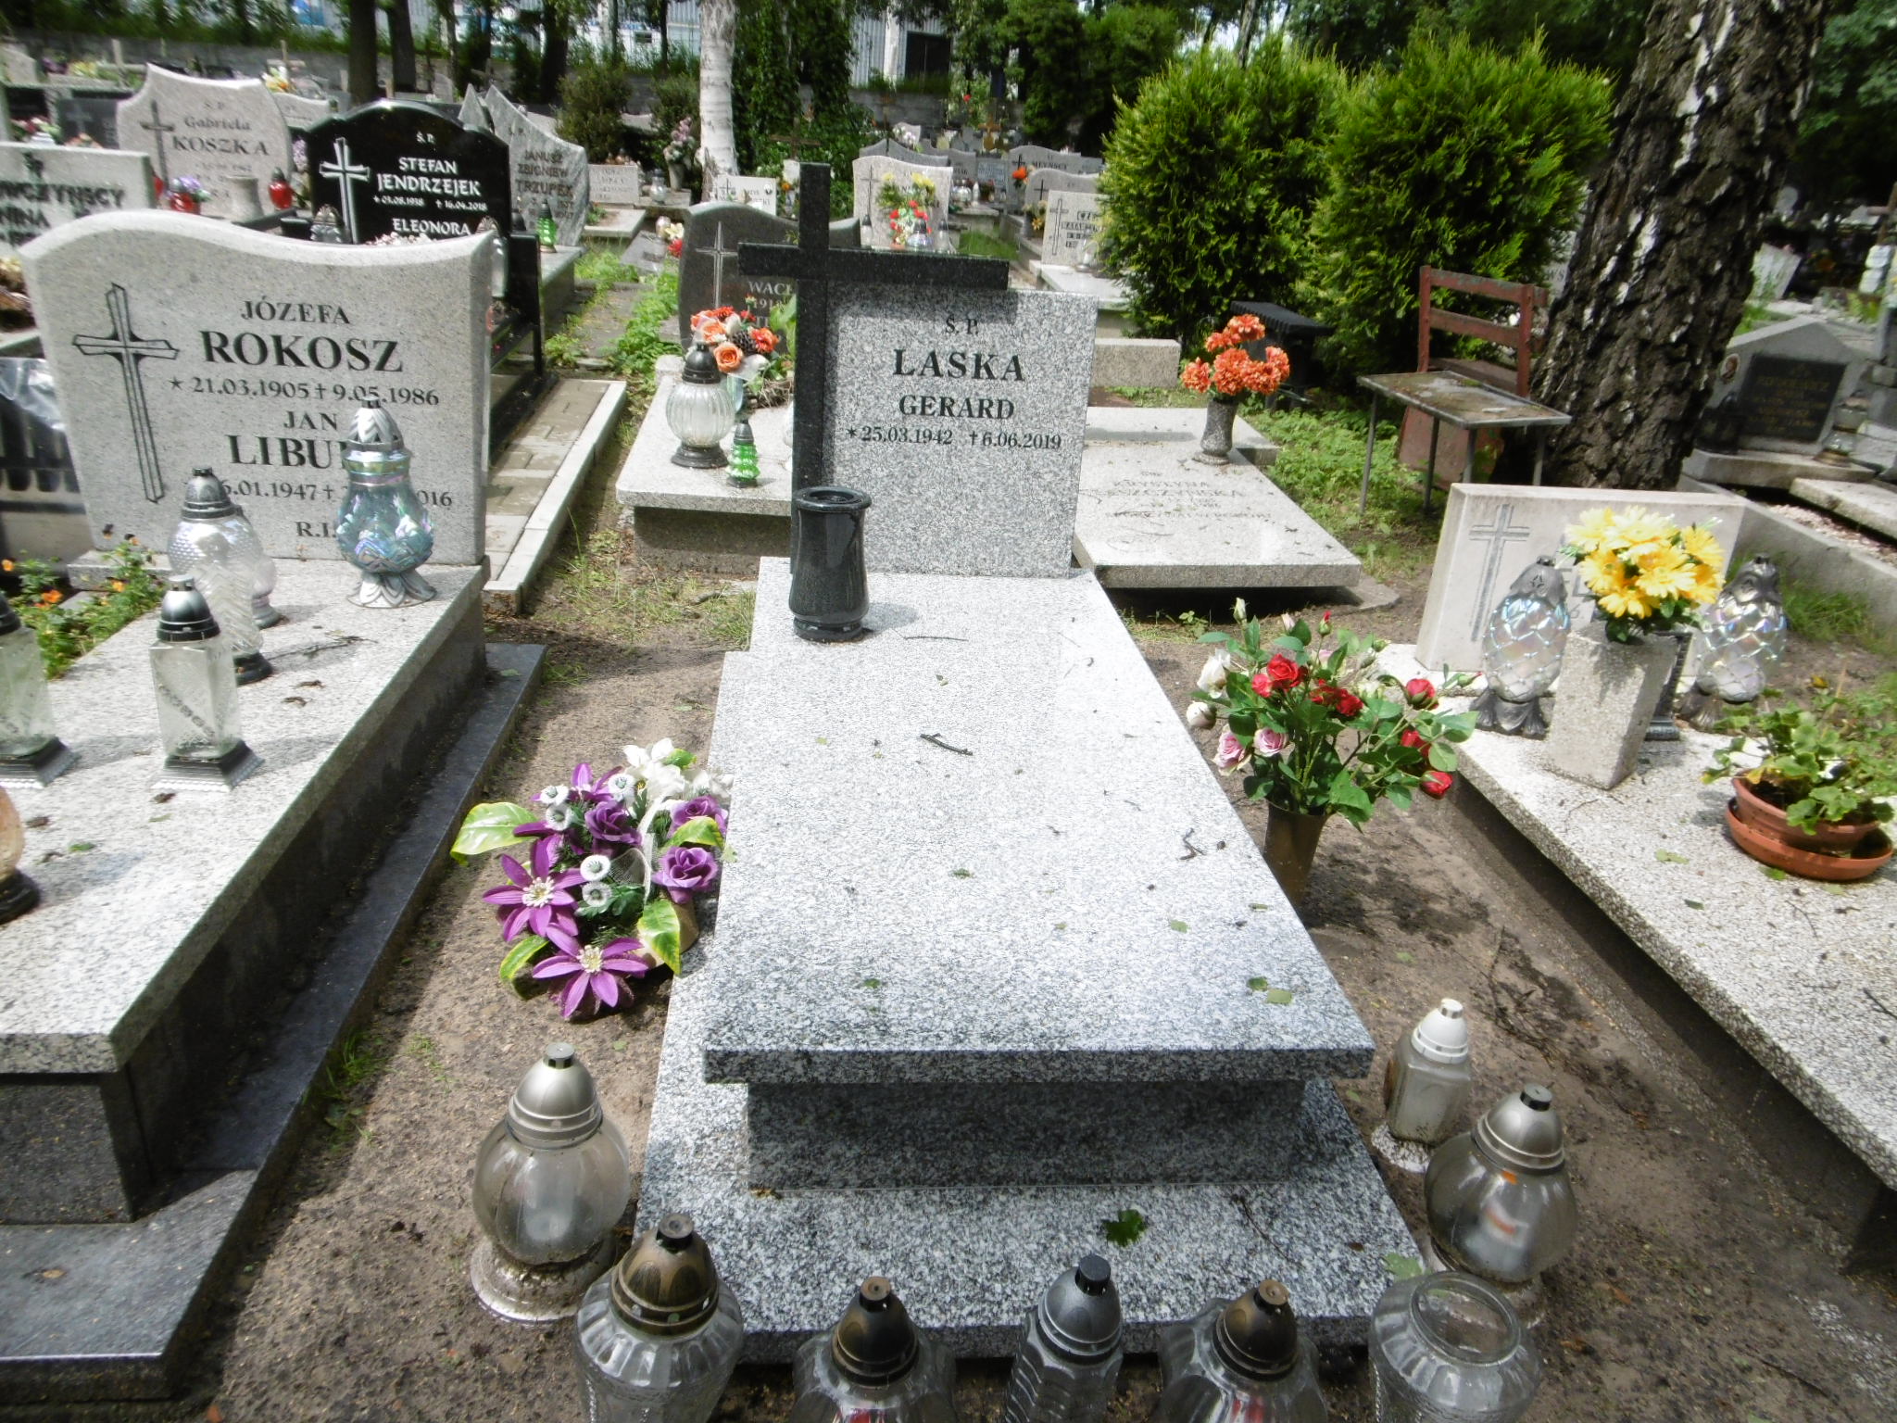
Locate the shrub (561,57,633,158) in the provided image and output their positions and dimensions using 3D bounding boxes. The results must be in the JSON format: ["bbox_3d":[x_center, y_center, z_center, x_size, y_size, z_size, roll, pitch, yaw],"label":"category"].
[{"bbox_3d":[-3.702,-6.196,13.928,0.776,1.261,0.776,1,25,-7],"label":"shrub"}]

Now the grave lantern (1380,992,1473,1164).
[{"bbox_3d":[0.631,0.467,1.707,0.095,0.215,0.095,1,23,-7],"label":"grave lantern"}]

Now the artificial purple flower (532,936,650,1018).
[{"bbox_3d":[-0.531,0.392,1.951,0.167,0.073,0.141,-1,65,-1],"label":"artificial purple flower"}]

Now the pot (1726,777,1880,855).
[{"bbox_3d":[1.410,0.180,2.181,0.208,0.087,0.208,1,25,-7],"label":"pot"}]

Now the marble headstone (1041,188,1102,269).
[{"bbox_3d":[1.195,-4.082,11.131,0.700,0.600,0.100,1,23,-7],"label":"marble headstone"}]

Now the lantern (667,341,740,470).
[{"bbox_3d":[-0.734,-0.923,3.934,0.204,0.344,0.204,1,25,-7],"label":"lantern"}]

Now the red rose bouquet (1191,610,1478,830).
[{"bbox_3d":[0.611,0.003,2.100,0.440,0.330,0.380,1,23,-7],"label":"red rose bouquet"}]

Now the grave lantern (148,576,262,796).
[{"bbox_3d":[-1.006,-0.042,1.757,0.102,0.280,0.102,2,23,-4],"label":"grave lantern"}]

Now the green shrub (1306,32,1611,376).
[{"bbox_3d":[3.415,-3.314,8.900,1.950,2.200,1.850,1,23,-7],"label":"green shrub"}]

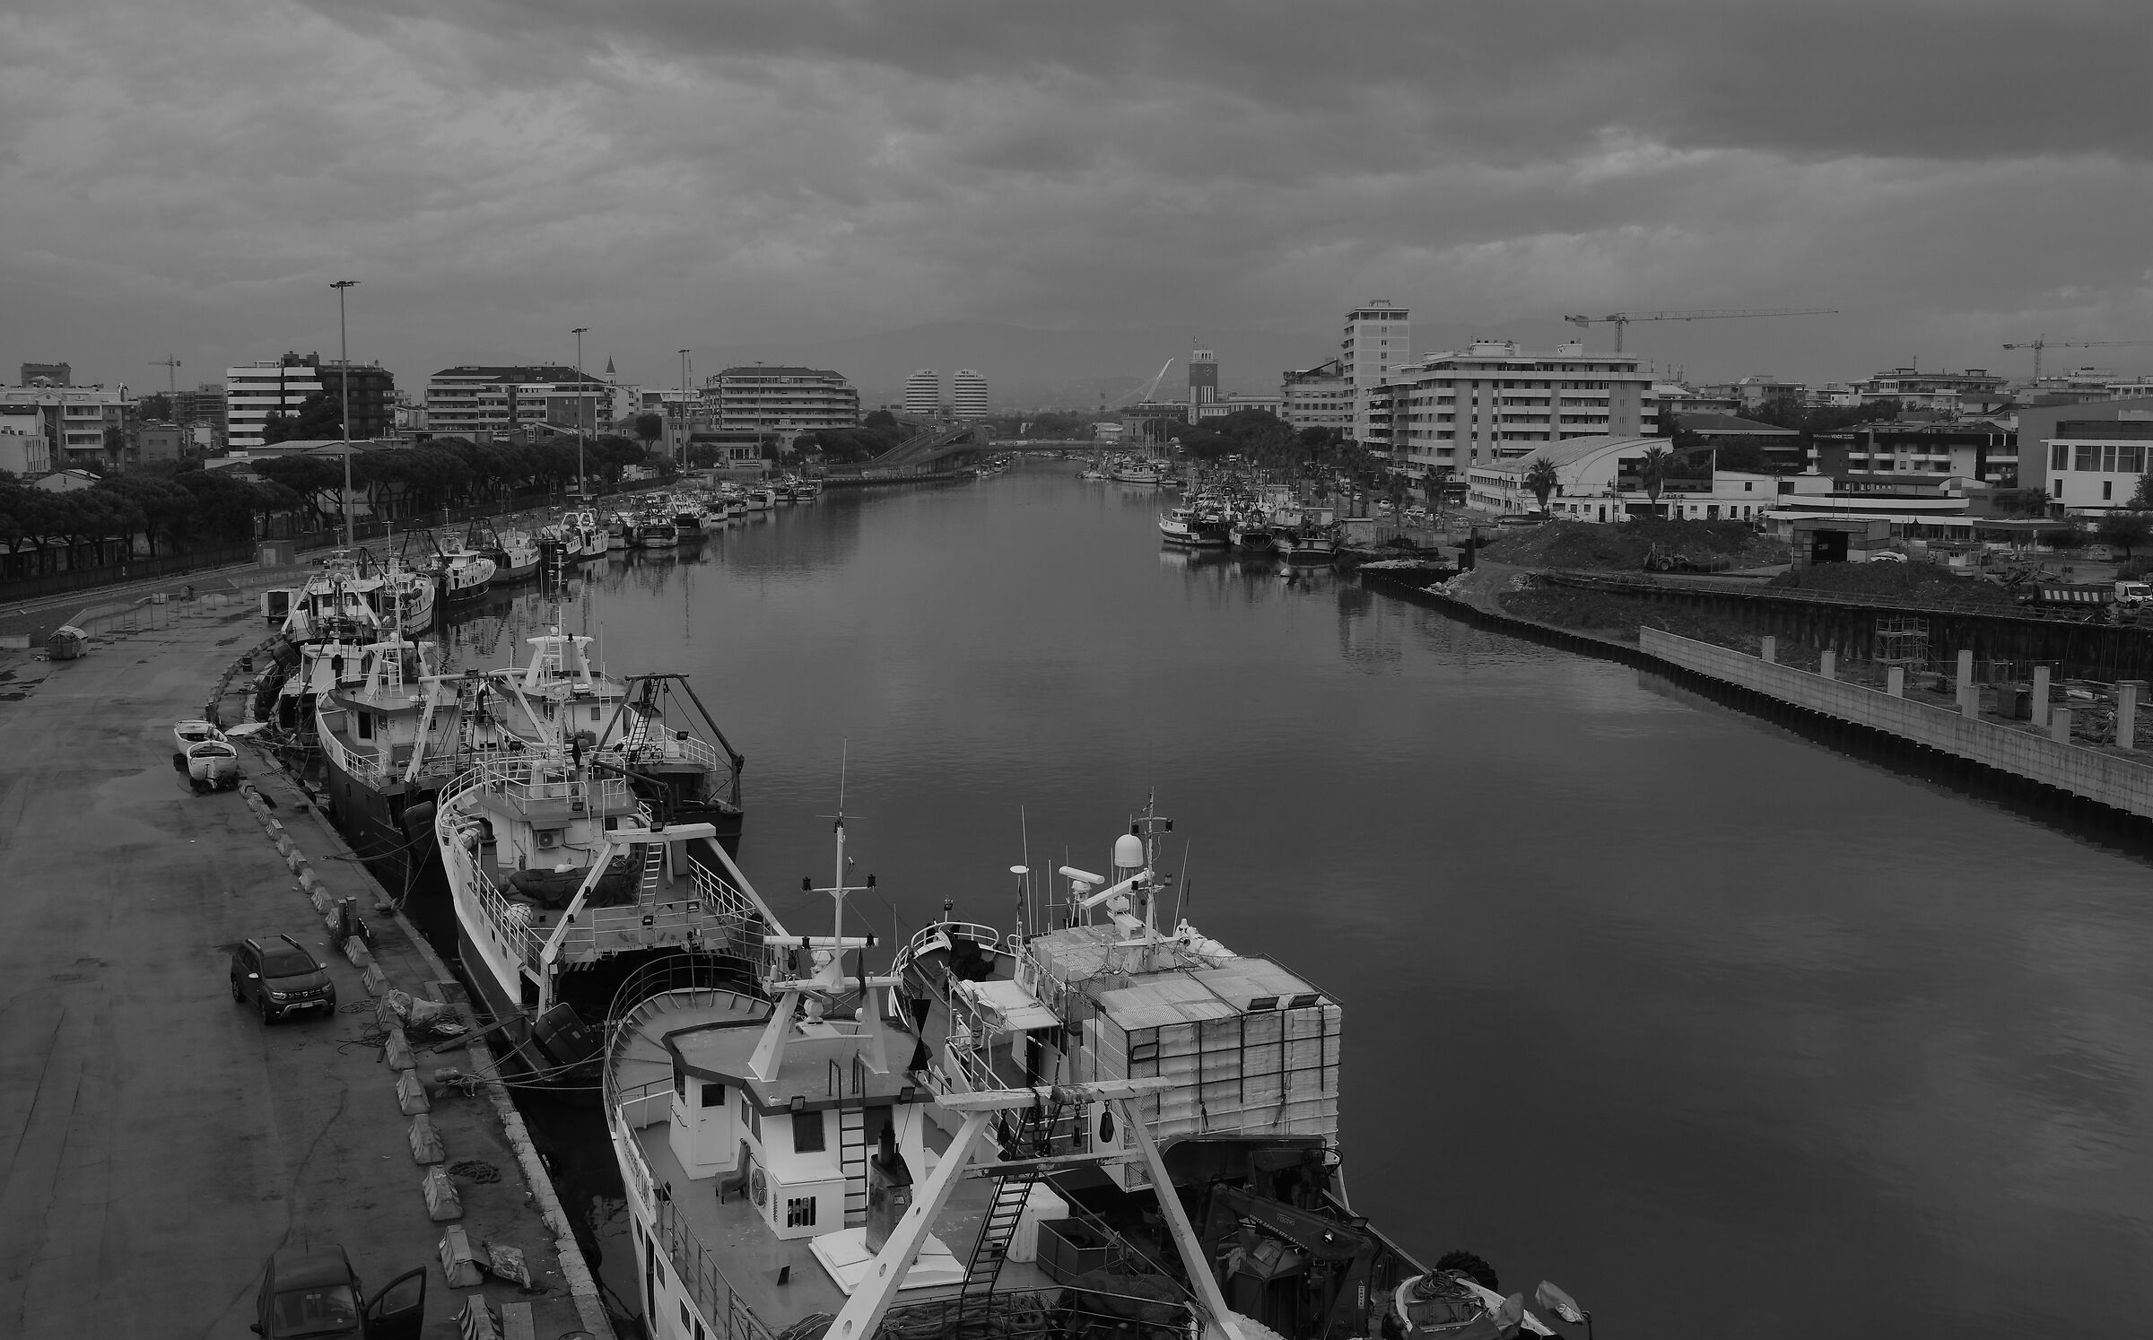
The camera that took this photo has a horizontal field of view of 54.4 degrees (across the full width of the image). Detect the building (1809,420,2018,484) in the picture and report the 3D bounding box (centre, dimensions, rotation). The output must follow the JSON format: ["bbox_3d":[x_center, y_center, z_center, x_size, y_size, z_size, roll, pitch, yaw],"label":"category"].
[{"bbox_3d":[150.798,-37.586,376.634,34.500,14.700,15.000,3,8,24],"label":"building"}]

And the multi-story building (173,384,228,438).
[{"bbox_3d":[-482.660,-140.700,1151.440,29.000,28.000,16.000,0,7,0],"label":"multi-story building"}]

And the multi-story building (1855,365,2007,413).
[{"bbox_3d":[199.120,-56.210,489.580,31.840,28.500,16.000,1,7,2],"label":"multi-story building"}]

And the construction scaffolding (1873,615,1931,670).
[{"bbox_3d":[63.715,-2.142,161.467,1.600,4.000,3.600,-7,10,-45],"label":"construction scaffolding"}]

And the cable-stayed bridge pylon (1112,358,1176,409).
[{"bbox_3d":[65.314,-273.592,2031.770,62.000,57.000,12.000,0,7,0],"label":"cable-stayed bridge pylon"}]

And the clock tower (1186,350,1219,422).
[{"bbox_3d":[56.950,-122.010,942.150,10.000,42.500,10.000,-3,8,-20],"label":"clock tower"}]

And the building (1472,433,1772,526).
[{"bbox_3d":[88.030,-31.790,342.650,39.500,13.600,42.000,1,7,2],"label":"building"}]

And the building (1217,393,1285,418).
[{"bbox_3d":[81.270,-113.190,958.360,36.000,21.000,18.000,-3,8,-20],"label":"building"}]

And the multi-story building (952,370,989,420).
[{"bbox_3d":[-78.966,-201.955,1572.095,25.000,46.800,25.000,0,7,0],"label":"multi-story building"}]

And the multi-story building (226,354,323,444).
[{"bbox_3d":[-181.030,-56.640,474.640,20.000,28.000,13.000,0,7,0],"label":"multi-story building"}]

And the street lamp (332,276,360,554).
[{"bbox_3d":[-85.531,-29.754,244.878,3.200,30.800,2.800,-2,7,-17],"label":"street lamp"}]

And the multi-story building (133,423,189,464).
[{"bbox_3d":[-215.770,-51.160,493.460,9.800,12.500,9.000,0,7,0],"label":"multi-story building"}]

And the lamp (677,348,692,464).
[{"bbox_3d":[-96.250,-63.200,515.100,2.900,31.030,2.400,1,7,2],"label":"lamp"}]

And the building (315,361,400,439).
[{"bbox_3d":[-166.600,-56.750,483.690,16.500,26.000,12.000,0,7,0],"label":"building"}]

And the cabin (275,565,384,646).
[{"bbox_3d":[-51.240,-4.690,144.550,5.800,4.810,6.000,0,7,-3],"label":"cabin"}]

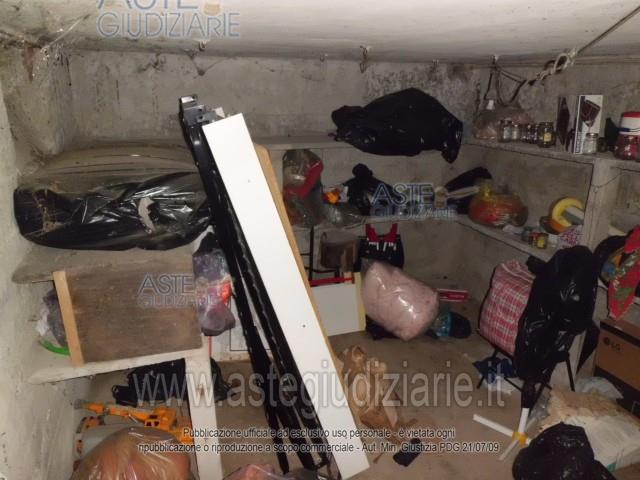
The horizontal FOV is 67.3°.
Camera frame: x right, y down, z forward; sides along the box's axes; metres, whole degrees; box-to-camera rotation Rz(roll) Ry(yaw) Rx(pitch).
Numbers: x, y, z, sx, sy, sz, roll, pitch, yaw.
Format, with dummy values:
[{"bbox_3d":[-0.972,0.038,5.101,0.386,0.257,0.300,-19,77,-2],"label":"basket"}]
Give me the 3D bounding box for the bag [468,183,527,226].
[{"bbox_3d":[1.207,-0.244,3.365,0.300,0.250,0.300,-5,16,-15],"label":"bag"}]

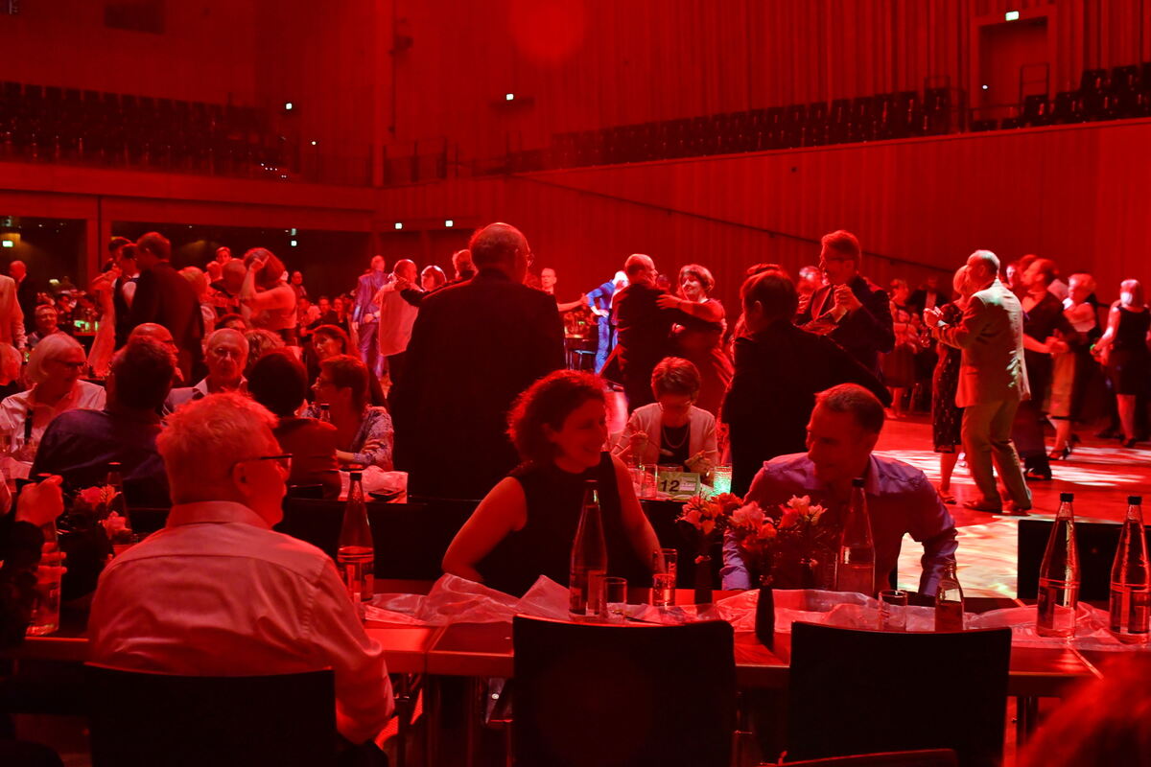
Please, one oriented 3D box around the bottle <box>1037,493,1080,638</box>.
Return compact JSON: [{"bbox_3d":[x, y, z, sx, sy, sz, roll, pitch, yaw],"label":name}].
[{"bbox_3d":[0.997,0.366,2.628,0.083,0.282,0.083,1,4,6],"label":"bottle"}]

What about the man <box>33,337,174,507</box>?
[{"bbox_3d":[-1.535,0.485,4.360,0.580,1.290,0.820,1,4,6],"label":"man"}]

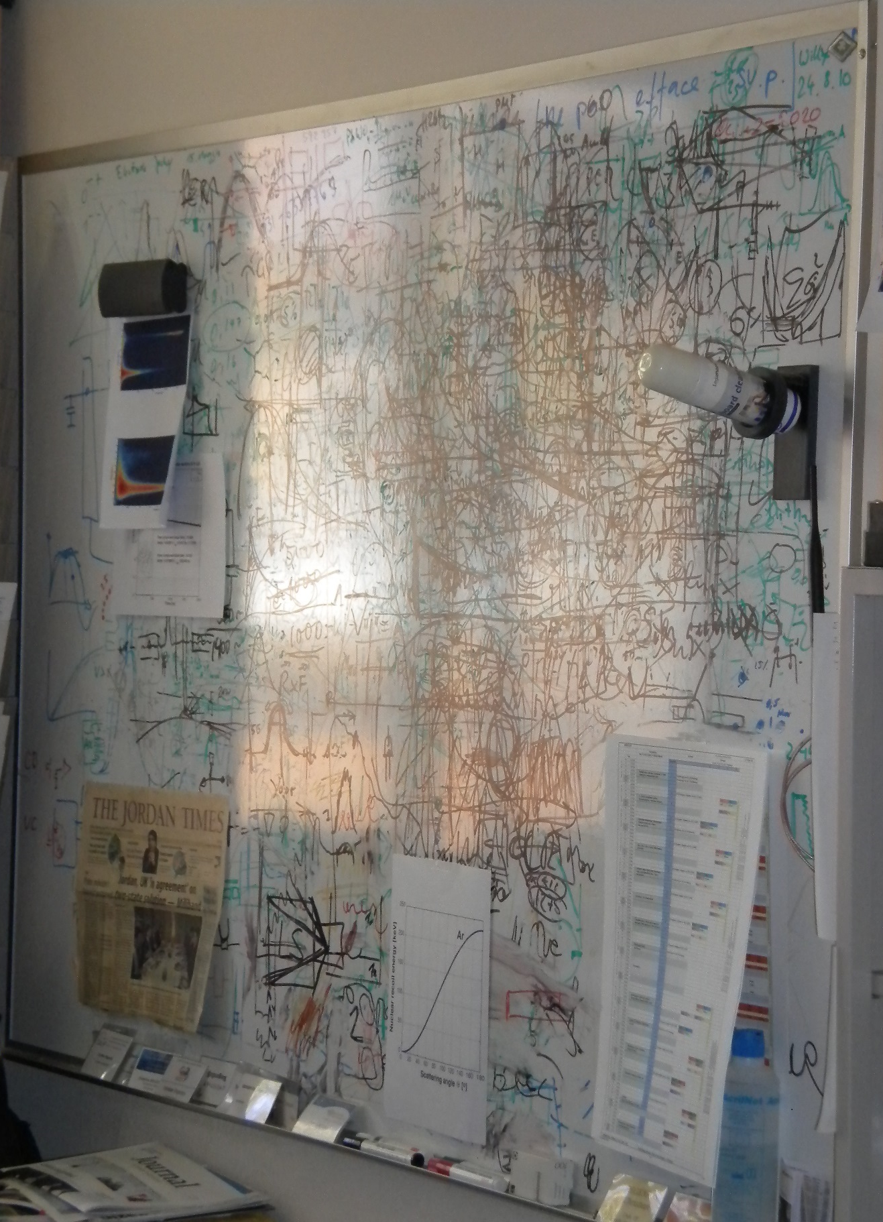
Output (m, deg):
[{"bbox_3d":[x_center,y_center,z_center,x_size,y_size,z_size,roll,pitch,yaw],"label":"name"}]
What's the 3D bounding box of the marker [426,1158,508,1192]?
[{"bbox_3d":[0.029,0.622,3.730,0.018,0.018,0.132,0,1,-34],"label":"marker"}]

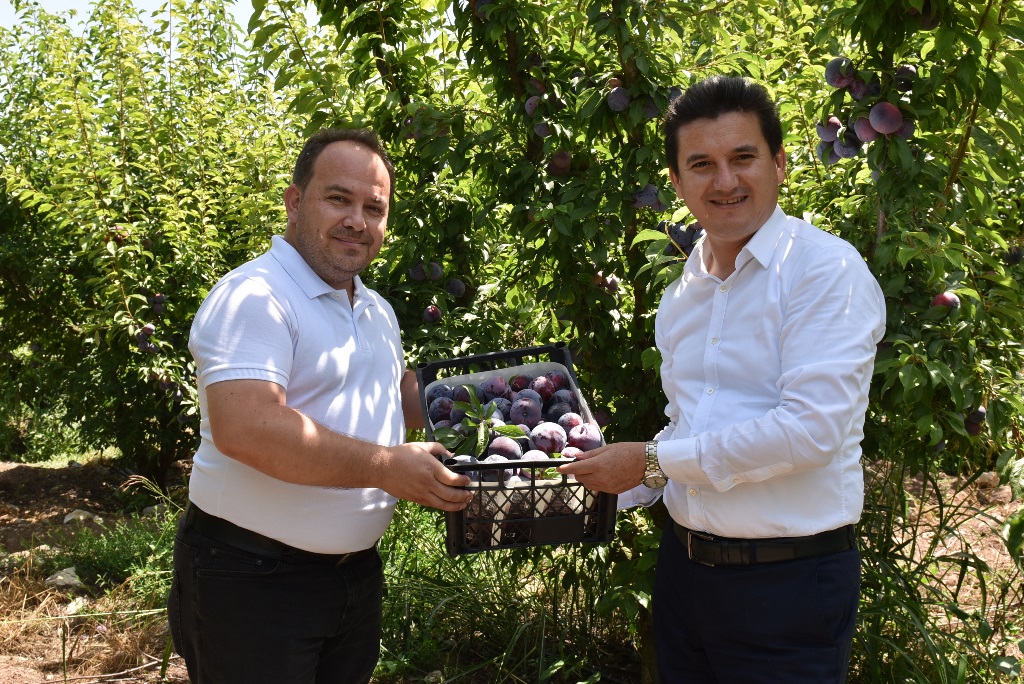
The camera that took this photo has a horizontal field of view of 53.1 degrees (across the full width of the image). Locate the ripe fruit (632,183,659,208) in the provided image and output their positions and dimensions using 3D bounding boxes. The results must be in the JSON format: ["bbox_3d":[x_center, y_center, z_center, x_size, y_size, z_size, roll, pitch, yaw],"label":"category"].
[{"bbox_3d":[0.294,-0.321,2.250,0.054,0.053,0.054,0,8,0],"label":"ripe fruit"}]

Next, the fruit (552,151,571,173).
[{"bbox_3d":[0.123,-0.449,2.550,0.053,0.053,0.053,0,3,0],"label":"fruit"}]

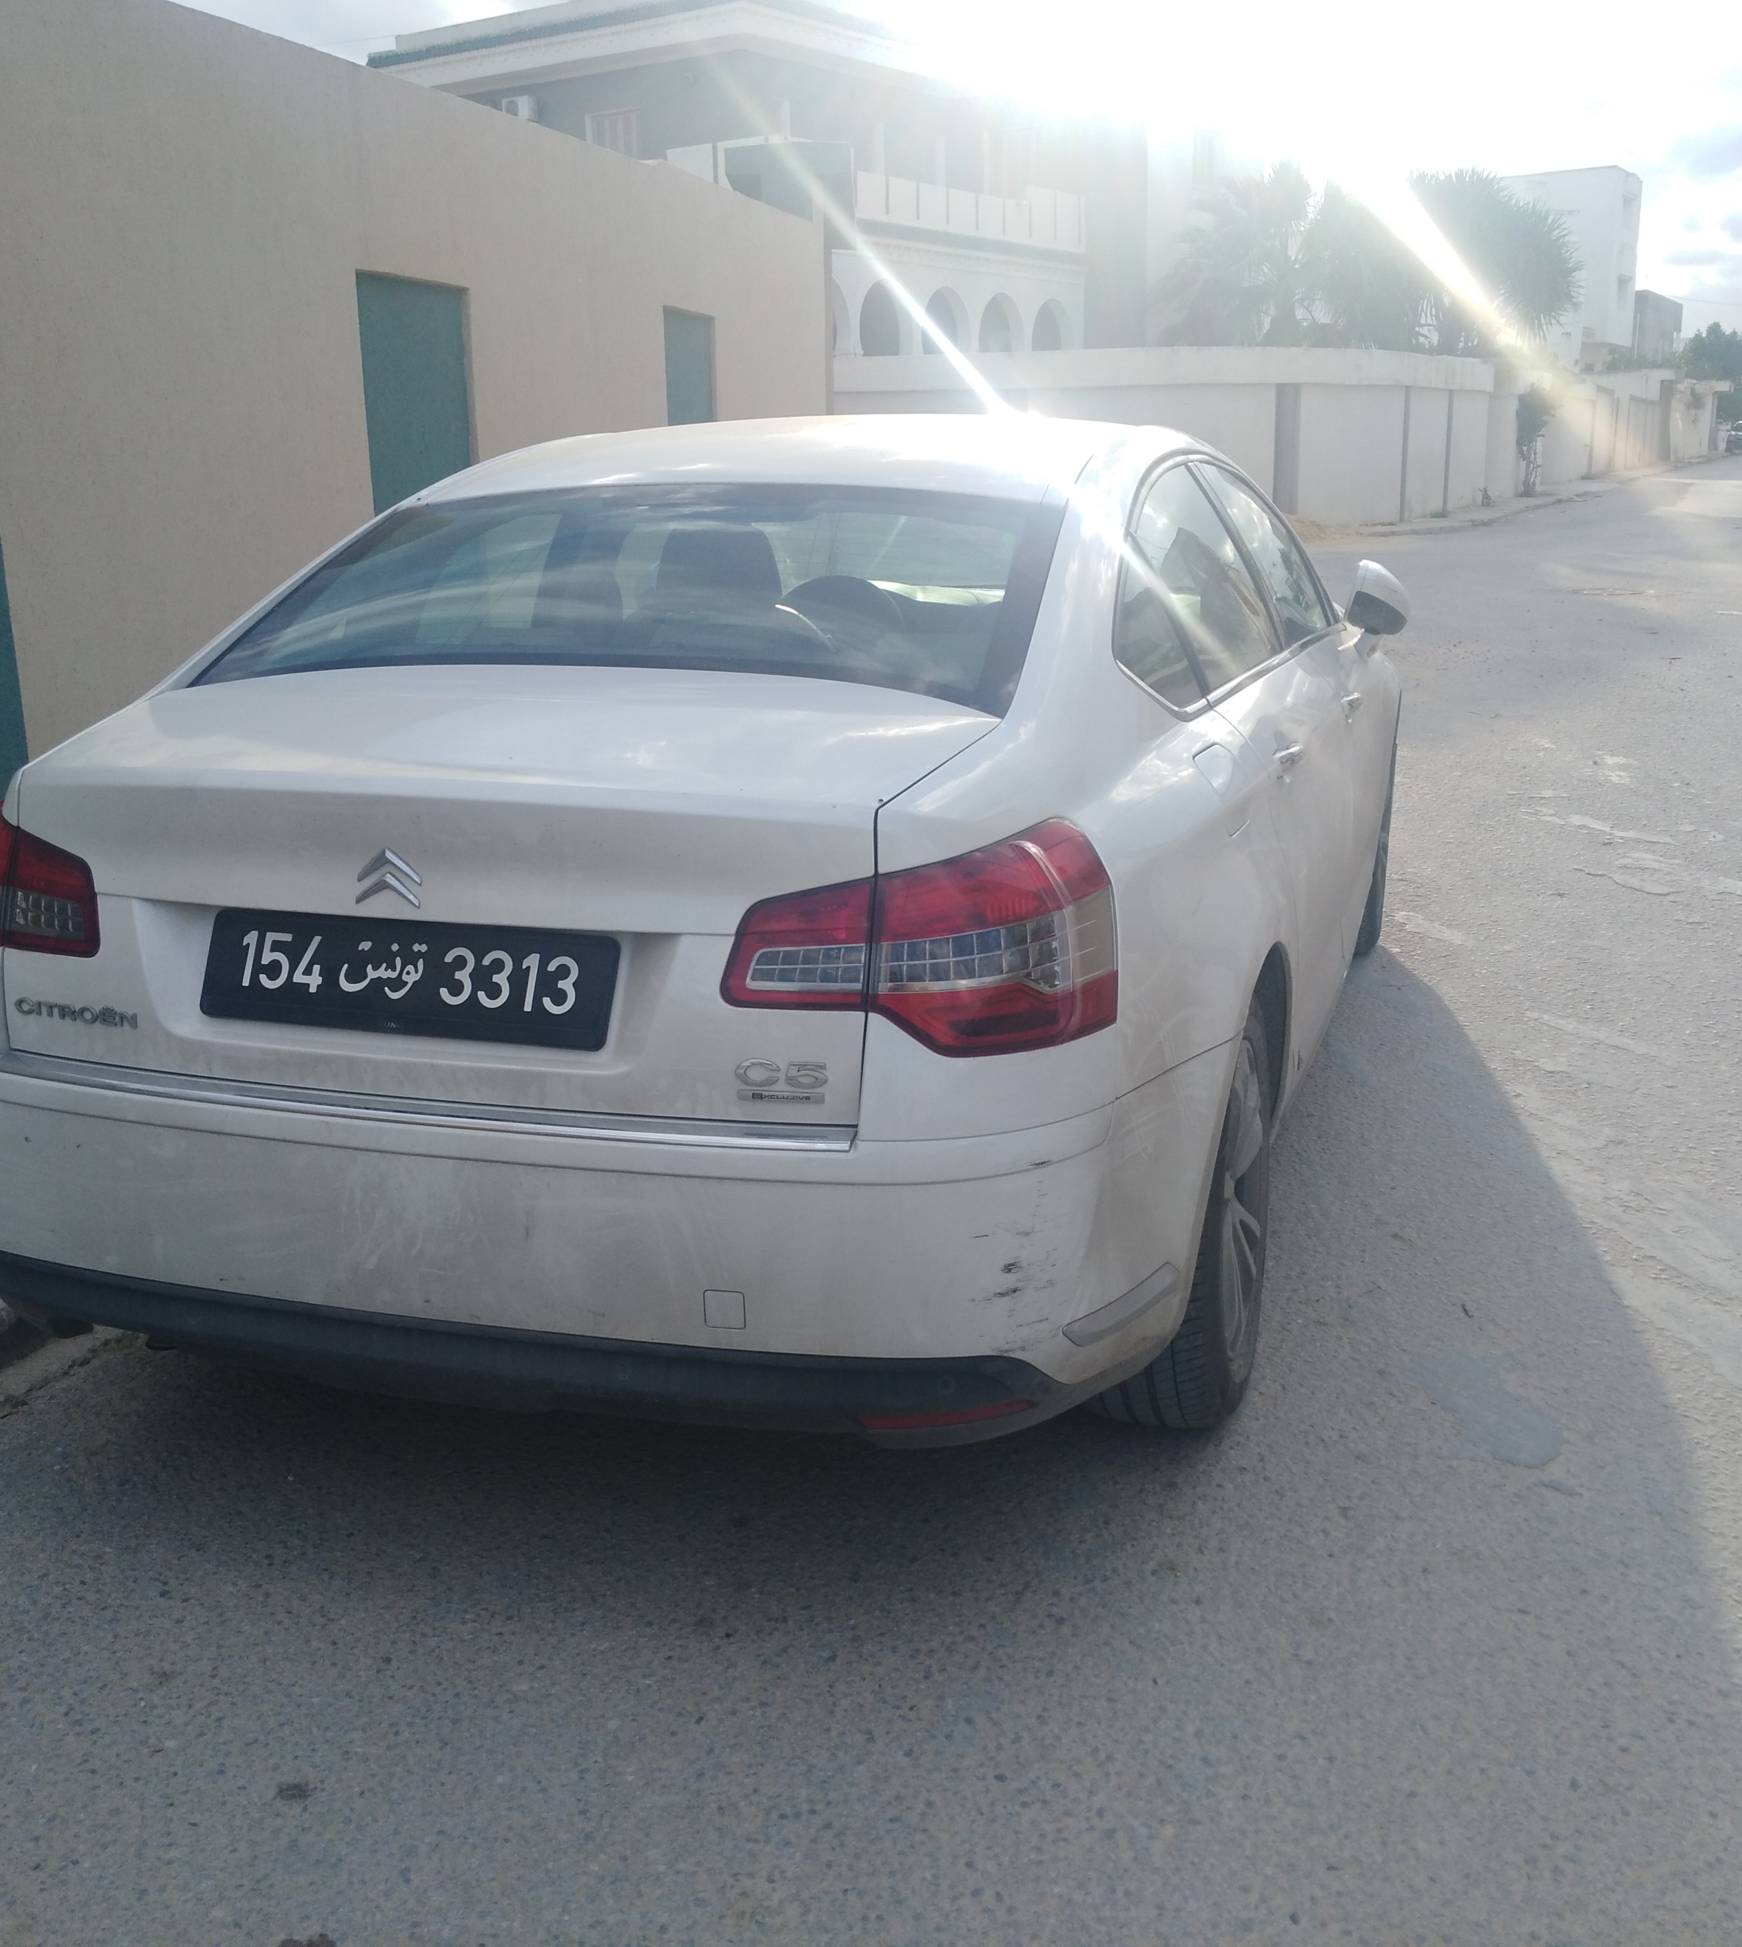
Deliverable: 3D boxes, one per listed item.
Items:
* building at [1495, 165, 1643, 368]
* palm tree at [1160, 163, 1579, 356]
[{"bbox_3d":[24.619,-24.546,74.079,7.500,9.800,8.500,7,16,27],"label":"building"},{"bbox_3d":[8.801,-11.354,34.819,7.100,5.750,4.800,3,15,13],"label":"palm tree"}]

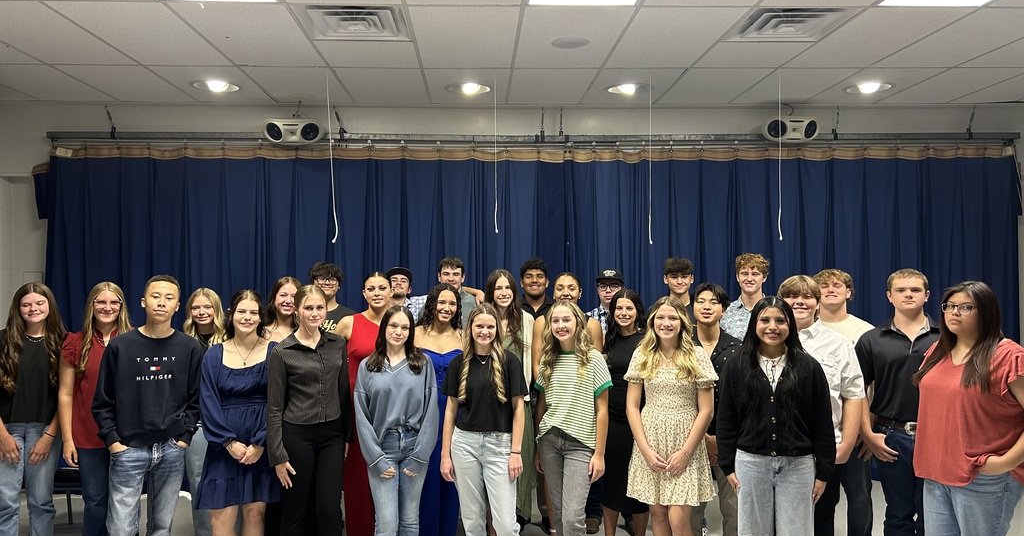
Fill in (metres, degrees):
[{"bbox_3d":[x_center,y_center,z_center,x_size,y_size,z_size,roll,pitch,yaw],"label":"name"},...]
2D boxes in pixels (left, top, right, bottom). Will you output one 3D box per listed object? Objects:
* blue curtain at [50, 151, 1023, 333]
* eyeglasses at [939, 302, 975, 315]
[{"bbox_3d":[0.263,0.396,6.037,7.720,2.660,0.200,0,-1,-3],"label":"blue curtain"},{"bbox_3d":[1.989,0.177,3.411,0.142,0.046,0.140,-1,-1,38],"label":"eyeglasses"}]

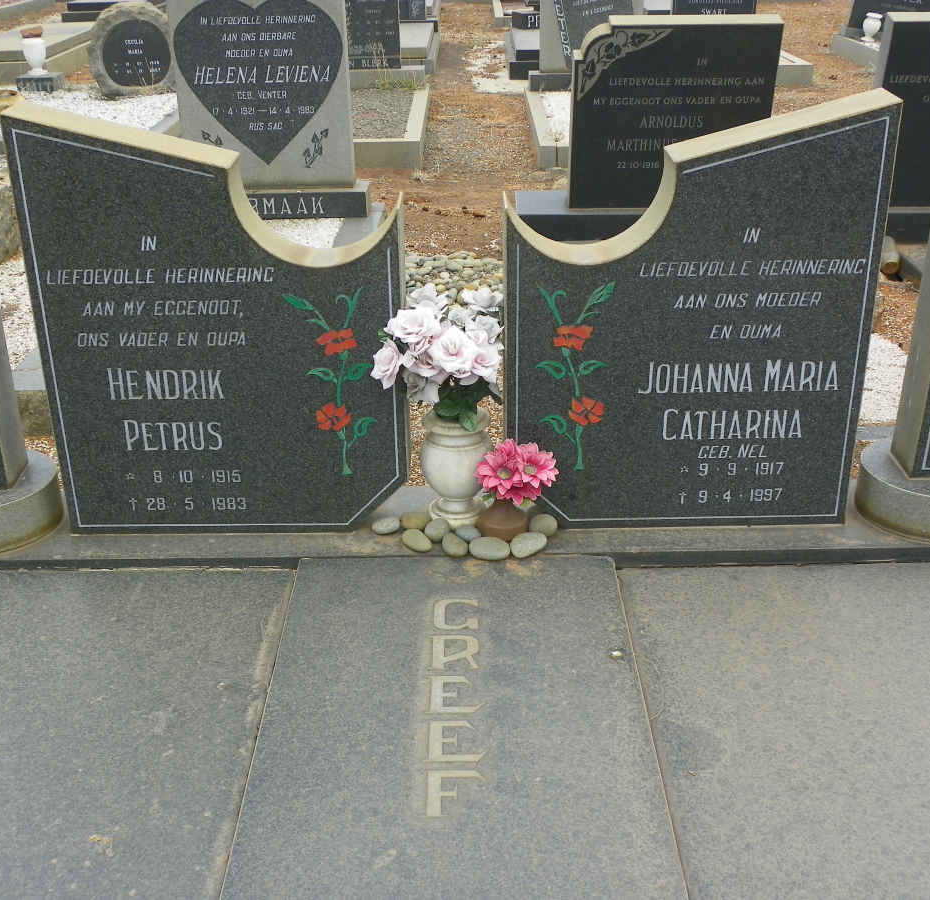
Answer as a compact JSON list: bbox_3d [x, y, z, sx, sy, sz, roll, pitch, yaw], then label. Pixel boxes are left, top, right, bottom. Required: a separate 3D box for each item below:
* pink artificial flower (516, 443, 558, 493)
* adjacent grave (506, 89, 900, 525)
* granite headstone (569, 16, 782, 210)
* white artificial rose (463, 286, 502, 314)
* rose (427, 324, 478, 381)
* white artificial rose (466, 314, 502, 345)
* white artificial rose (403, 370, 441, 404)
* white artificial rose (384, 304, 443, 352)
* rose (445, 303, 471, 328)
[{"bbox_3d":[0.126,0.031,2.200,0.076,0.078,0.050,-5,-1,-9],"label":"pink artificial flower"},{"bbox_3d":[0.380,-0.222,2.162,0.620,0.756,0.103,-1,26,0],"label":"adjacent grave"},{"bbox_3d":[0.704,-1.146,4.251,0.675,0.616,0.090,-1,26,0],"label":"granite headstone"},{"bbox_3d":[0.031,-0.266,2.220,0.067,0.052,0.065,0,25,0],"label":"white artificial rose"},{"bbox_3d":[-0.018,-0.162,2.068,0.088,0.080,0.068,-1,26,0],"label":"rose"},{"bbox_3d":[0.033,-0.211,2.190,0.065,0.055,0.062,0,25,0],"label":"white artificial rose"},{"bbox_3d":[-0.073,-0.108,2.152,0.064,0.056,0.058,7,27,15],"label":"white artificial rose"},{"bbox_3d":[-0.086,-0.204,2.079,0.091,0.065,0.078,3,27,8],"label":"white artificial rose"},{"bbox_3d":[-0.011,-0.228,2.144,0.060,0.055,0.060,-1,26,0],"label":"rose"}]

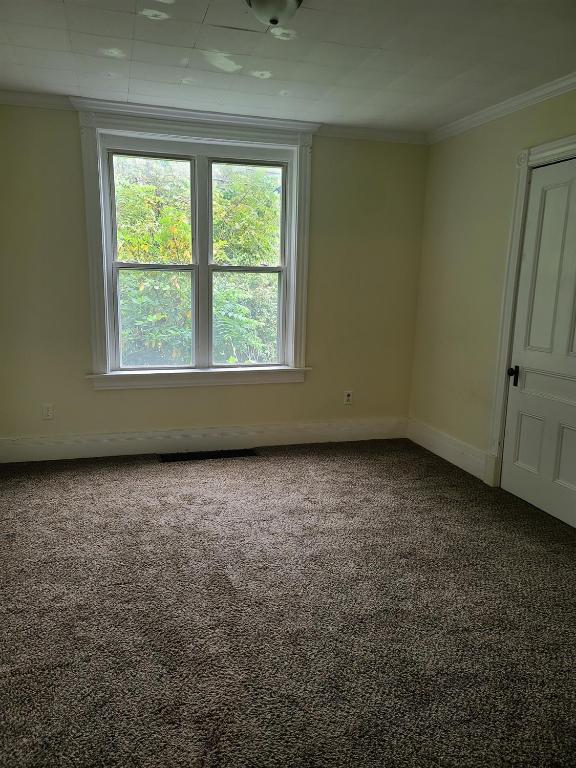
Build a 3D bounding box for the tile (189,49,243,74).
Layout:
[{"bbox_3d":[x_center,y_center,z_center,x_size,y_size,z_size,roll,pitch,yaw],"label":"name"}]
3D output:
[{"bbox_3d":[-0.384,-1.785,3.055,0.305,0.020,0.305,-2,12,-17],"label":"tile"}]

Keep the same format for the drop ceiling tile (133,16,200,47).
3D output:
[{"bbox_3d":[-0.585,-1.714,2.680,0.305,0.020,0.305,-2,12,-17],"label":"drop ceiling tile"}]

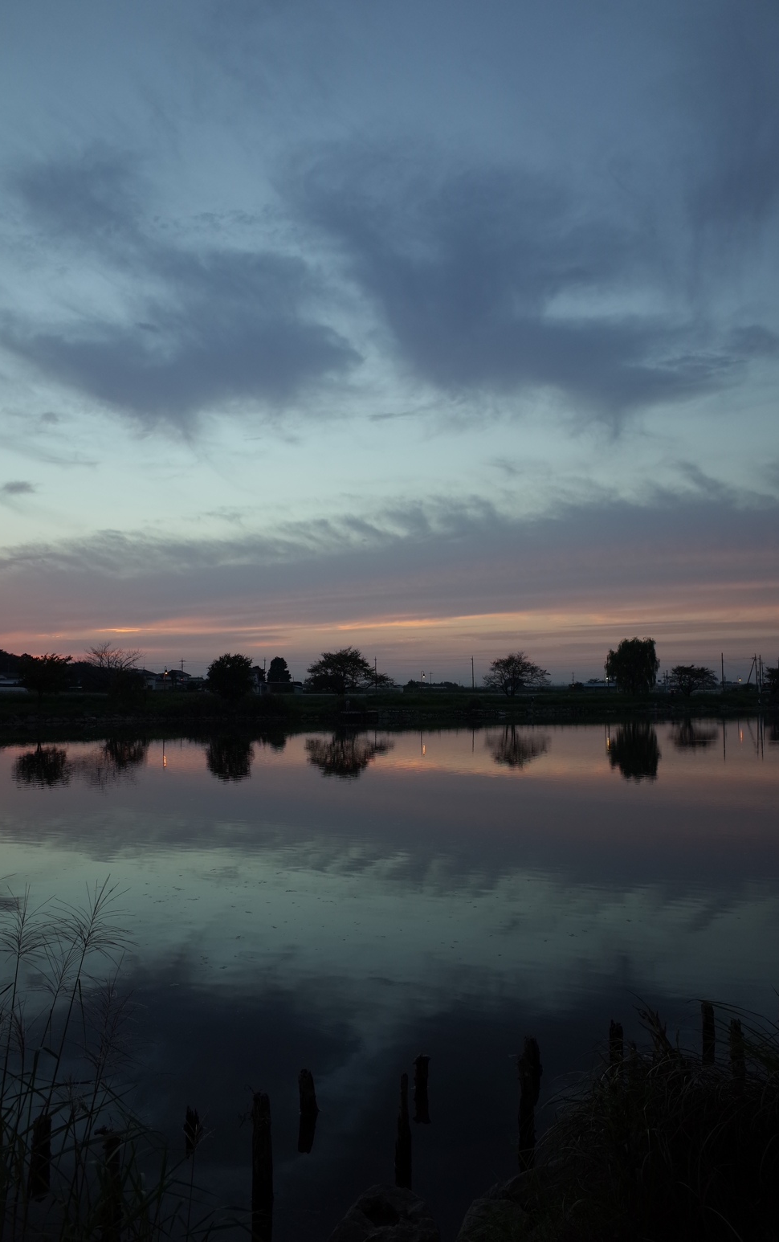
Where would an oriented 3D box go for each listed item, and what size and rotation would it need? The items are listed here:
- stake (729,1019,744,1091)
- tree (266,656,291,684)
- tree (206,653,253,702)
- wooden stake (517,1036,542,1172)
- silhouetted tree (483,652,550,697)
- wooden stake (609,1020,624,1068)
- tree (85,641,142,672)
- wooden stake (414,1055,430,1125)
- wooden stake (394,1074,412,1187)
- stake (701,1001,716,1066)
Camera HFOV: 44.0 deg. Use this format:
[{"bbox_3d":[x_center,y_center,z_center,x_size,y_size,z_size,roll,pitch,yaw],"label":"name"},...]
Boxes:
[{"bbox_3d":[3.507,4.374,9.723,0.142,0.713,0.142,0,-4,0],"label":"stake"},{"bbox_3d":[-29.666,14.394,257.747,6.353,9.327,6.035,0,-4,0],"label":"tree"},{"bbox_3d":[-21.144,7.691,127.973,6.051,6.623,5.749,0,-4,0],"label":"tree"},{"bbox_3d":[1.288,4.437,8.857,0.214,1.200,0.192,0,-4,0],"label":"wooden stake"},{"bbox_3d":[22.056,9.295,168.000,11.493,7.599,10.344,0,-4,0],"label":"silhouetted tree"},{"bbox_3d":[2.591,4.857,11.005,0.155,0.582,0.155,0,-4,0],"label":"wooden stake"},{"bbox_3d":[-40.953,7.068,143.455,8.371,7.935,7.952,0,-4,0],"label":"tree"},{"bbox_3d":[0.301,4.348,8.935,0.144,0.628,0.144,0,-4,0],"label":"wooden stake"},{"bbox_3d":[0.117,4.392,8.299,0.138,0.961,0.138,0,-4,0],"label":"wooden stake"},{"bbox_3d":[3.807,4.920,11.501,0.150,0.755,0.150,0,-4,0],"label":"stake"}]

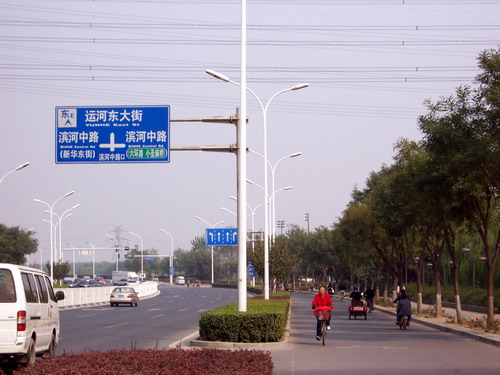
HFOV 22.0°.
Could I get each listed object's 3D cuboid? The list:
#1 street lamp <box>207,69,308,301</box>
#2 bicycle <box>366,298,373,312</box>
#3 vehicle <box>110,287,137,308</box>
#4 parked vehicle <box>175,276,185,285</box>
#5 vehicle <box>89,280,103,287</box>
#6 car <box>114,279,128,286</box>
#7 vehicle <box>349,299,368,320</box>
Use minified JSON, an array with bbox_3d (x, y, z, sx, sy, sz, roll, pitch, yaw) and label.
[{"bbox_3d":[0.373,0.262,62.300,4.900,11.950,0.350,0,-4,0],"label":"street lamp"},{"bbox_3d":[7.117,6.828,75.800,0.600,1.050,1.720,0,-4,1],"label":"bicycle"},{"bbox_3d":[-9.309,8.120,95.500,1.690,1.450,4.350,0,-4,0],"label":"vehicle"},{"bbox_3d":[-14.327,19.275,265.000,1.680,1.720,4.200,1,-4,-12],"label":"parked vehicle"},{"bbox_3d":[-27.162,17.001,226.000,1.720,1.460,4.400,1,-4,-8],"label":"vehicle"},{"bbox_3d":[-28.422,21.106,285.000,4.100,1.460,1.660,0,-4,-5],"label":"car"},{"bbox_3d":[5.115,5.775,60.600,0.870,1.000,2.100,0,-4,1],"label":"vehicle"}]

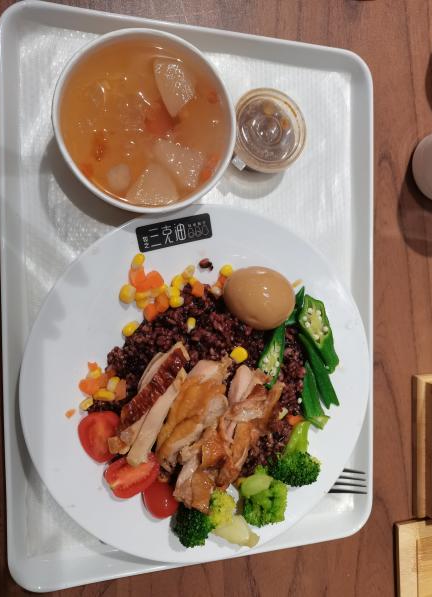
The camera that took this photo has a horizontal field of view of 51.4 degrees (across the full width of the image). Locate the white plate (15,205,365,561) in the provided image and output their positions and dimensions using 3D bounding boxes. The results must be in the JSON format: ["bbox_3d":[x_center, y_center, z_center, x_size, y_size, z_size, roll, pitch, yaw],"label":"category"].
[{"bbox_3d":[-0.005,0.067,0.362,0.280,0.025,0.280,0,92,-15],"label":"white plate"}]

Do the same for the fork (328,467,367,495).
[{"bbox_3d":[0.046,0.152,0.382,0.185,0.018,0.025,10,89,-15],"label":"fork"}]

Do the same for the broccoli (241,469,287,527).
[{"bbox_3d":[0.038,0.159,0.361,0.035,0.030,0.042,0,92,-15],"label":"broccoli"}]

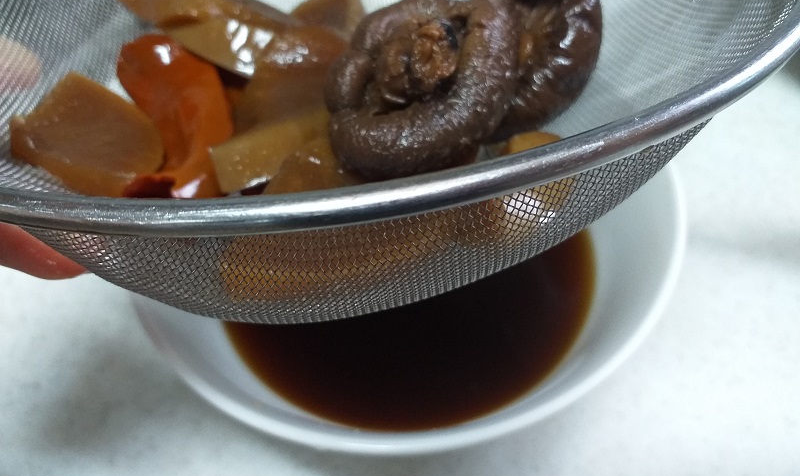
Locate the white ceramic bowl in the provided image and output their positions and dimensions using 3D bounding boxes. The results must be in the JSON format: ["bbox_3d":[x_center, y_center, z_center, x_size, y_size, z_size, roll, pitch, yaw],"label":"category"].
[{"bbox_3d":[0.001,0.002,0.205,0.162,0.064,0.162,-2,53,3],"label":"white ceramic bowl"}]

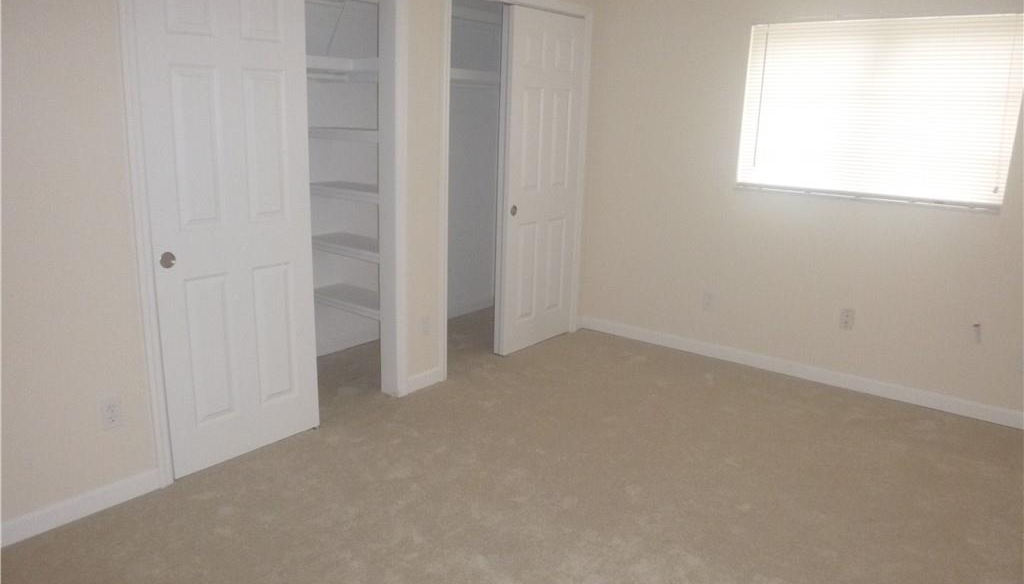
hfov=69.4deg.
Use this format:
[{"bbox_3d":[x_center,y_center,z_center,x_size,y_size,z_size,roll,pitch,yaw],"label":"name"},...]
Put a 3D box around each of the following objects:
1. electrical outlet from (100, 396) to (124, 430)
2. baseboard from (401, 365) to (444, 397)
[{"bbox_3d":[-1.458,0.445,2.703,0.011,0.115,0.070,12,17,37],"label":"electrical outlet"},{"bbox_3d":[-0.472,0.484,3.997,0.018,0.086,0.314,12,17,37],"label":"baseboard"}]

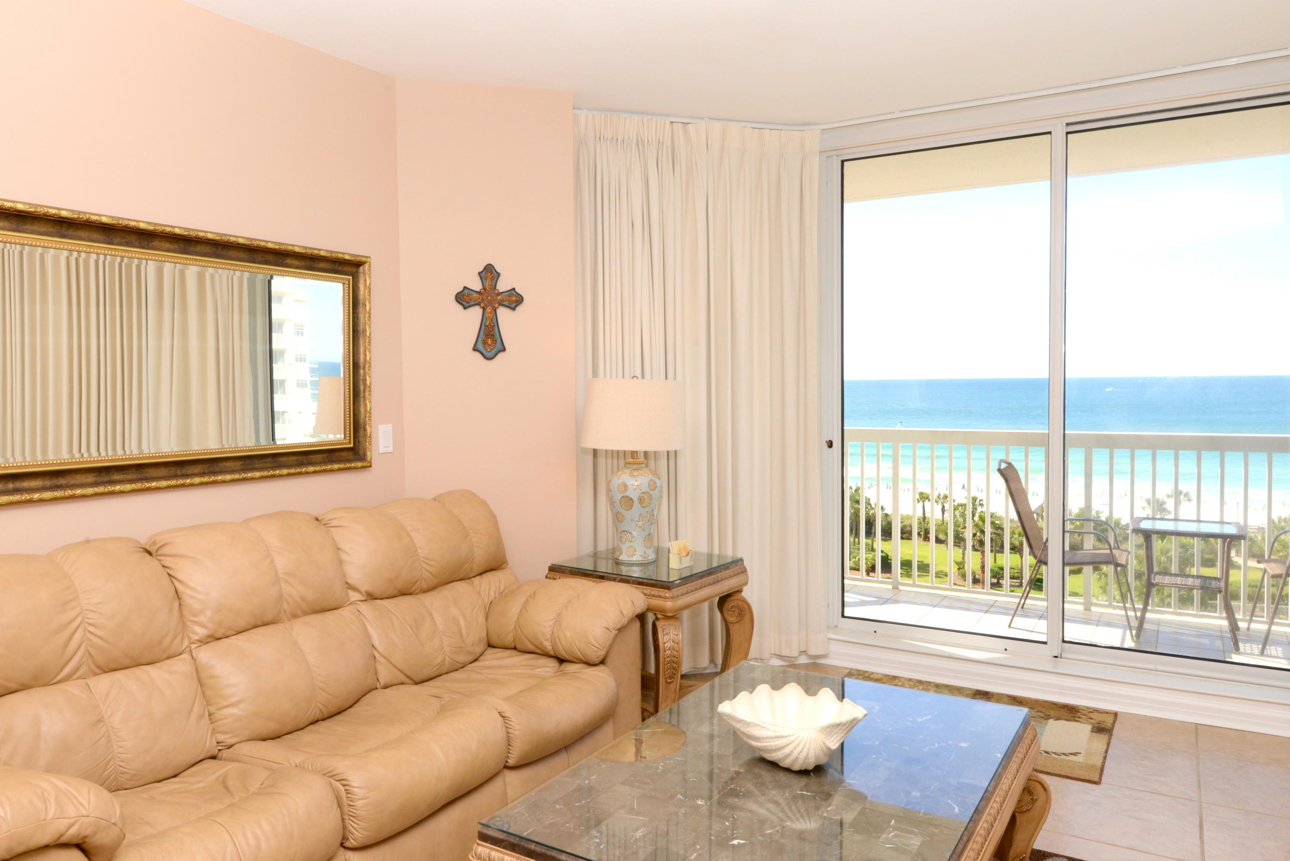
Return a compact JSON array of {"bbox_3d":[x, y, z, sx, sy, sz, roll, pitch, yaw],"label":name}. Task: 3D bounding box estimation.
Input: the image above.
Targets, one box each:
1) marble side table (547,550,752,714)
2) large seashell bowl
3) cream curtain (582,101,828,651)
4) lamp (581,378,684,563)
[{"bbox_3d":[0.019,0.873,3.539,0.644,0.681,0.598,1,4,36],"label":"marble side table"},{"bbox_3d":[0.372,0.735,2.187,0.345,0.145,0.235,-1,3,-9],"label":"large seashell bowl"},{"bbox_3d":[0.266,-0.160,3.963,1.217,2.460,0.170,-1,3,-16],"label":"cream curtain"},{"bbox_3d":[-0.045,0.157,3.521,0.419,0.753,0.419,-1,3,-1],"label":"lamp"}]

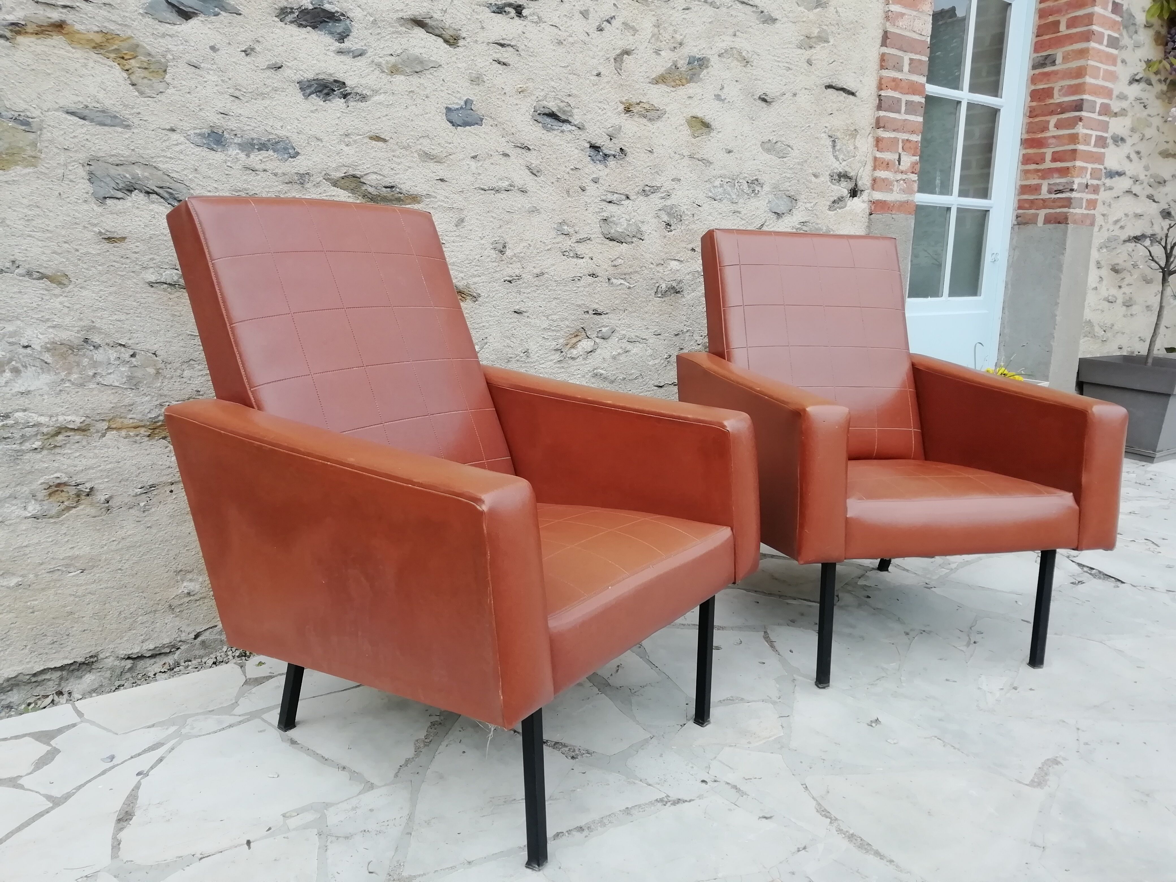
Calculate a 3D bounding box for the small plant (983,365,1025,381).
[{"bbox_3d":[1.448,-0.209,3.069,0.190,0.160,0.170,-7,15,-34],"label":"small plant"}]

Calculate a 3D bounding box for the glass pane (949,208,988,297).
[{"bbox_3d":[1.478,-0.729,3.424,0.220,0.335,0.020,-7,15,-34],"label":"glass pane"}]

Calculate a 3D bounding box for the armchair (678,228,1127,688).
[{"bbox_3d":[0.619,-0.032,1.994,0.690,0.865,0.790,-2,12,-14],"label":"armchair"}]

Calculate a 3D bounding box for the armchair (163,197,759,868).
[{"bbox_3d":[-0.210,0.058,1.473,0.790,0.865,0.690,10,15,34],"label":"armchair"}]

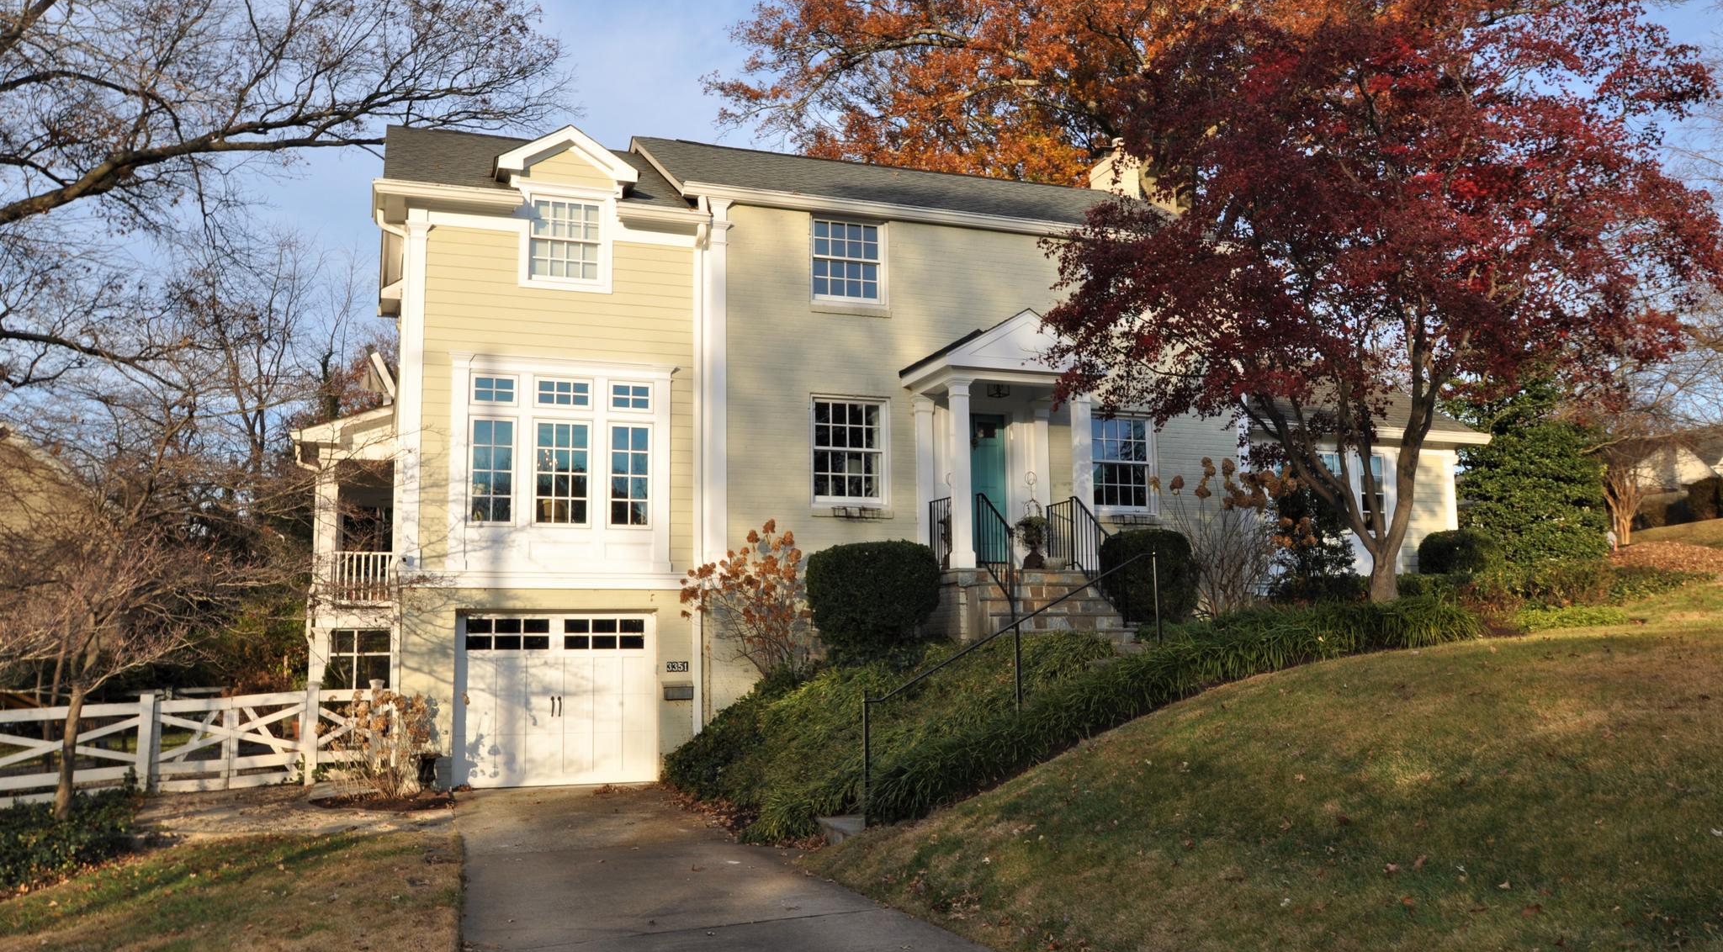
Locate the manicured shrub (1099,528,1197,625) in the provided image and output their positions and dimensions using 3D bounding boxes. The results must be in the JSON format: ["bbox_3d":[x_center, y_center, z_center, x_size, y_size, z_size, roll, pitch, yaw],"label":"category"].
[{"bbox_3d":[3.808,1.371,17.039,1.261,1.379,1.202,2,-8,-20],"label":"manicured shrub"}]

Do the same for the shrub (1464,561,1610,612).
[{"bbox_3d":[10.350,1.687,19.682,1.773,0.808,1.182,2,-8,-20],"label":"shrub"}]

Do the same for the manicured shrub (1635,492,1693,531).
[{"bbox_3d":[23.562,1.080,37.843,1.477,1.182,1.379,2,-8,-20],"label":"manicured shrub"}]

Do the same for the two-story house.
[{"bbox_3d":[1.191,-0.739,20.883,18.814,10.067,9.357,2,-8,-20],"label":"two-story house"}]

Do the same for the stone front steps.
[{"bbox_3d":[2.073,1.663,15.999,1.970,1.005,2.364,2,-8,-20],"label":"stone front steps"}]

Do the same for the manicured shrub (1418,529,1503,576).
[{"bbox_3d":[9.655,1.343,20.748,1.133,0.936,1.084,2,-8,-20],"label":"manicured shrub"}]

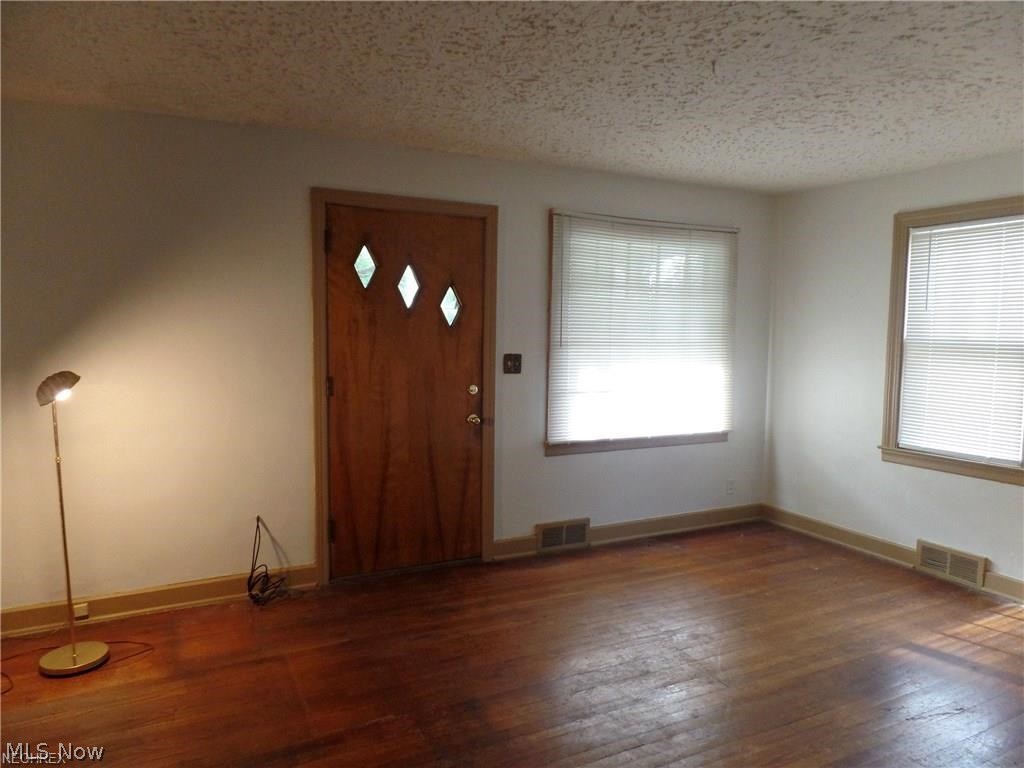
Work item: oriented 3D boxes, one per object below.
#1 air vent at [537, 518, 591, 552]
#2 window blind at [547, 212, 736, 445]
[{"bbox_3d":[0.333,0.974,4.377,0.395,0.190,0.050,-2,6,-26],"label":"air vent"},{"bbox_3d":[0.893,-0.323,4.544,1.510,1.530,0.090,-2,6,-26],"label":"window blind"}]

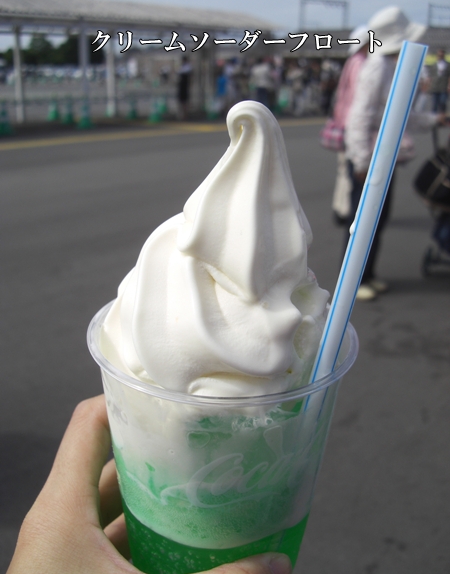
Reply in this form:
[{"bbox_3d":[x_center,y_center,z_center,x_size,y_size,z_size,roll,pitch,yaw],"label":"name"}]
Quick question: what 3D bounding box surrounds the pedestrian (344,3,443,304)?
[{"bbox_3d":[0.938,-0.718,3.612,0.500,1.590,0.450,4,19,12],"label":"pedestrian"}]

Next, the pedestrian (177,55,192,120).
[{"bbox_3d":[-1.075,-5.338,17.223,0.360,1.630,0.440,-5,20,-21],"label":"pedestrian"}]

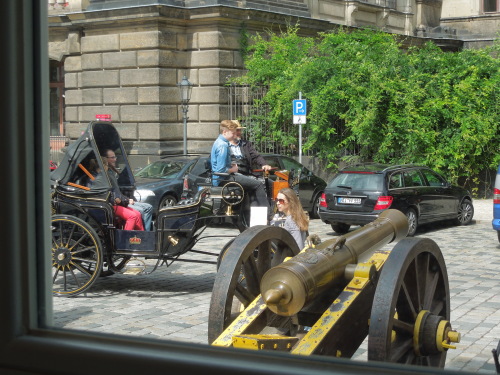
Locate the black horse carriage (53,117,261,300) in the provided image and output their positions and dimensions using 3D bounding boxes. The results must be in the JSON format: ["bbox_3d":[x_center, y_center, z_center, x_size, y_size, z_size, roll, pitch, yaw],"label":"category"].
[{"bbox_3d":[-1.177,0.258,12.140,3.620,2.300,1.750,1,4,11],"label":"black horse carriage"}]

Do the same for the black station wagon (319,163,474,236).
[{"bbox_3d":[3.392,0.214,19.675,1.780,1.460,4.600,3,4,37],"label":"black station wagon"}]

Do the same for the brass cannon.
[{"bbox_3d":[0.463,1.016,6.391,1.920,1.480,3.570,2,4,30],"label":"brass cannon"}]

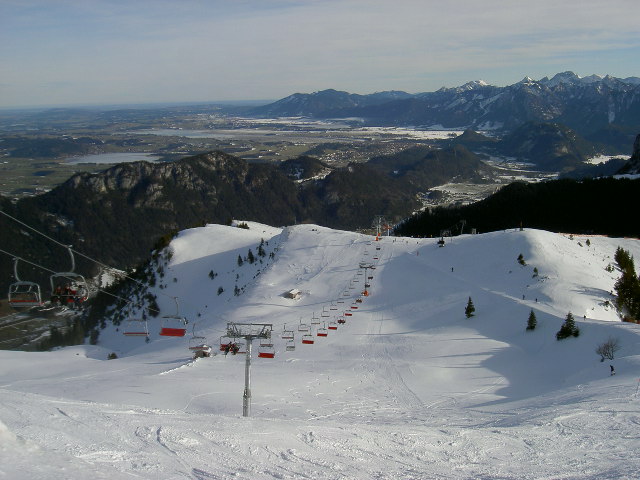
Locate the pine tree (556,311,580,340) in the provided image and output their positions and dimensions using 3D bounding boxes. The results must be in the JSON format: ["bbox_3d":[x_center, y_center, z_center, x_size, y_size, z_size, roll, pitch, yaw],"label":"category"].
[{"bbox_3d":[64.021,22.183,186.000,5.000,7.200,4.400,-1,11,0],"label":"pine tree"}]

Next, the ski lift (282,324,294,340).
[{"bbox_3d":[-5.599,16.422,129.000,2.150,3.000,1.100,1,11,8],"label":"ski lift"}]

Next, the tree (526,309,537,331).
[{"bbox_3d":[59.975,22.491,204.000,2.800,6.300,2.800,-1,11,0],"label":"tree"}]

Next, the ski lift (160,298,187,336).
[{"bbox_3d":[-11.942,6.230,58.500,2.150,3.200,1.100,1,11,8],"label":"ski lift"}]

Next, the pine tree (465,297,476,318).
[{"bbox_3d":[47.522,21.342,228.000,3.100,7.100,3.100,-1,11,0],"label":"pine tree"}]

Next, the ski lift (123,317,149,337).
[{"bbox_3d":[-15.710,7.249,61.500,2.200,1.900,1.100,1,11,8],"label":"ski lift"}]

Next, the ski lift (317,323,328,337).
[{"bbox_3d":[0.506,18.121,146.000,2.150,3.000,1.100,1,11,8],"label":"ski lift"}]

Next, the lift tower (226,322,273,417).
[{"bbox_3d":[-9.108,16.740,92.500,5.500,12.700,2.600,4,5,8],"label":"lift tower"}]

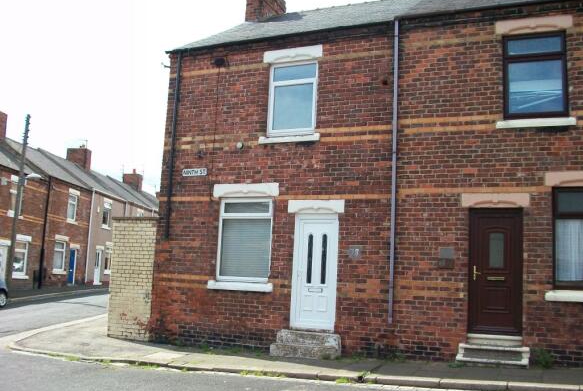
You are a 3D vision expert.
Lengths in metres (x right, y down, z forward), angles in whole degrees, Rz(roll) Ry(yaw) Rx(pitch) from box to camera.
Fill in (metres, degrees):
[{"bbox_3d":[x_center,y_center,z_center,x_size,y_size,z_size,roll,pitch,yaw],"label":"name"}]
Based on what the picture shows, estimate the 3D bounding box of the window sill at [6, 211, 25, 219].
[{"bbox_3d":[-13.307,0.978,27.515,0.160,0.170,1.250,1,-9,8],"label":"window sill"}]

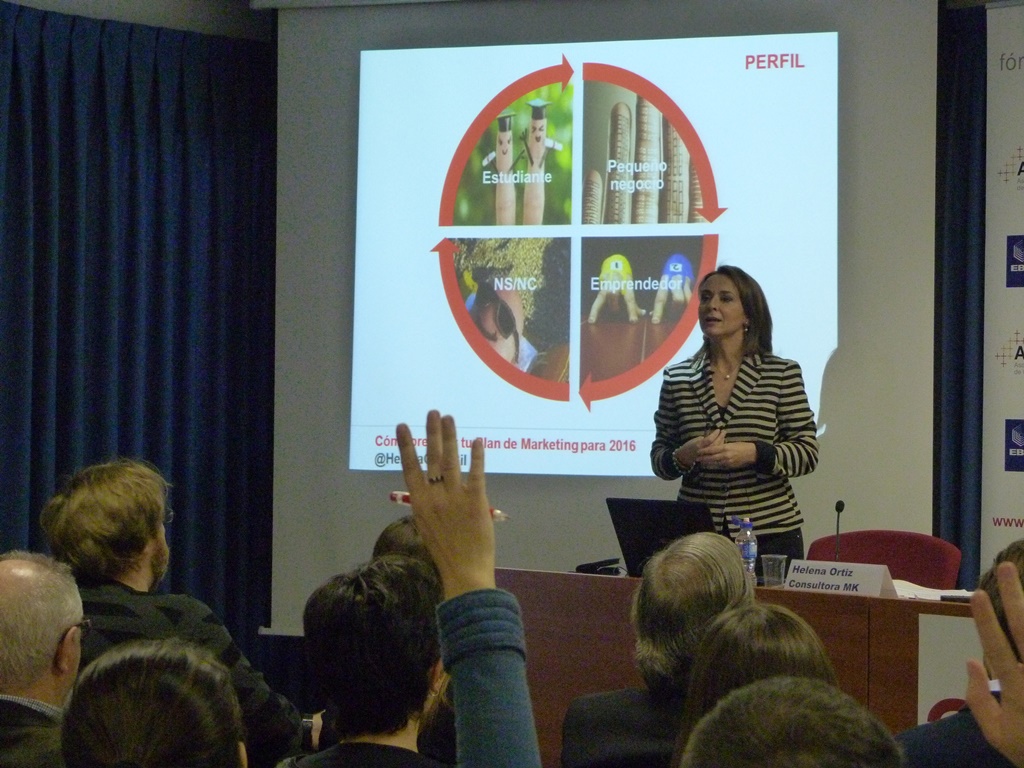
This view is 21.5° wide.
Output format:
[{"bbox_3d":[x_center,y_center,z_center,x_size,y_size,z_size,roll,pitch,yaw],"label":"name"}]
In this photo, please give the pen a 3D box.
[{"bbox_3d":[-0.067,0.132,2.870,0.136,0.011,0.011,10,0,0],"label":"pen"}]

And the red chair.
[{"bbox_3d":[0.969,0.863,7.854,0.550,0.850,0.580,1,0,40],"label":"red chair"}]

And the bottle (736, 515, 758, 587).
[{"bbox_3d":[0.633,0.451,7.239,0.061,0.184,0.061,1,0,0],"label":"bottle"}]

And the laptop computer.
[{"bbox_3d":[0.505,0.428,7.346,0.352,0.228,0.350,1,0,42],"label":"laptop computer"}]

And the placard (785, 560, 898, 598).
[{"bbox_3d":[0.858,0.503,7.029,0.303,0.084,0.082,1,0,42],"label":"placard"}]

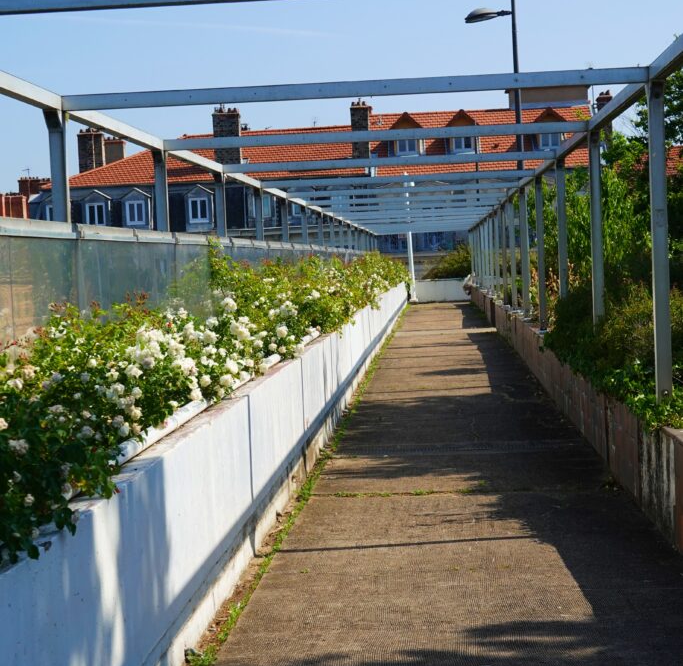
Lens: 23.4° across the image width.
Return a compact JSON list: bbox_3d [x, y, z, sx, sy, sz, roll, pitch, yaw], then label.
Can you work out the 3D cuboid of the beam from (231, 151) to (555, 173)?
[{"bbox_3d":[0.459,-1.662,16.085,3.232,0.080,0.075,-2,2,3],"label":"beam"}]

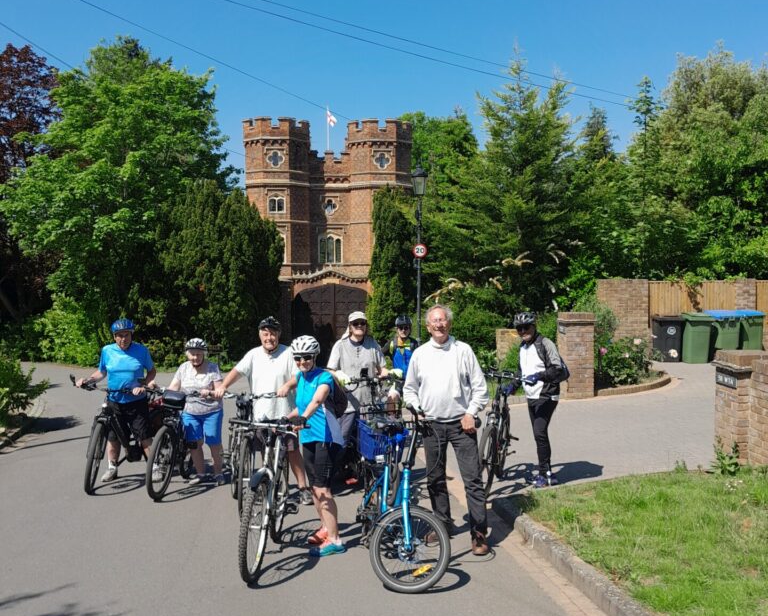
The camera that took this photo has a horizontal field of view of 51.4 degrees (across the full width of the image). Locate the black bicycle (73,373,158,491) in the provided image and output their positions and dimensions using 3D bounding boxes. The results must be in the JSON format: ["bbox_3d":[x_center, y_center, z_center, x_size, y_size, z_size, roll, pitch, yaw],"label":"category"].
[{"bbox_3d":[-2.600,1.220,8.030,0.680,1.100,1.800,0,1,19],"label":"black bicycle"}]

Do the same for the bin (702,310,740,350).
[{"bbox_3d":[7.660,0.600,18.150,0.580,1.080,0.740,0,1,0],"label":"bin"}]

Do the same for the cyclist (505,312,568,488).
[{"bbox_3d":[1.530,0.900,7.920,0.560,1.740,0.540,-1,2,-44],"label":"cyclist"}]

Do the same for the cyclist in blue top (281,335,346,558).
[{"bbox_3d":[-0.520,1.000,5.930,0.480,1.600,0.480,-1,2,-44],"label":"cyclist in blue top"}]

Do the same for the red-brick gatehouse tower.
[{"bbox_3d":[-3.650,-4.450,52.000,10.400,14.600,7.500,0,1,-5],"label":"red-brick gatehouse tower"}]

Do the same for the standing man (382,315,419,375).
[{"bbox_3d":[0.260,0.950,11.100,0.580,1.720,0.480,0,1,2],"label":"standing man"}]

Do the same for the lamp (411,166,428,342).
[{"bbox_3d":[1.020,-1.060,23.000,0.460,6.000,0.460,0,1,0],"label":"lamp"}]

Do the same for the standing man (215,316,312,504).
[{"bbox_3d":[-1.120,0.930,7.330,0.860,1.700,0.580,0,1,7],"label":"standing man"}]

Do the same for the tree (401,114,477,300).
[{"bbox_3d":[3.000,-4.000,44.000,5.500,13.500,5.500,0,1,0],"label":"tree"}]

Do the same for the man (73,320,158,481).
[{"bbox_3d":[-2.800,0.940,8.350,0.800,1.710,0.550,0,1,6],"label":"man"}]

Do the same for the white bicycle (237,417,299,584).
[{"bbox_3d":[-0.770,1.210,5.450,0.600,1.030,1.740,0,1,3],"label":"white bicycle"}]

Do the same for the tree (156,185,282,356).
[{"bbox_3d":[-5.600,-1.050,27.500,4.500,6.600,4.400,0,1,0],"label":"tree"}]

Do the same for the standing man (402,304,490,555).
[{"bbox_3d":[0.450,0.850,5.730,0.620,1.760,0.400,0,1,6],"label":"standing man"}]

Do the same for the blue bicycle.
[{"bbox_3d":[0.030,1.170,5.360,0.580,1.120,1.580,0,1,-13],"label":"blue bicycle"}]

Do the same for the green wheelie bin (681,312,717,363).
[{"bbox_3d":[6.790,0.650,17.270,0.580,1.080,0.740,0,1,6],"label":"green wheelie bin"}]

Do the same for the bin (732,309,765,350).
[{"bbox_3d":[7.620,0.600,16.700,0.560,1.070,0.700,0,1,0],"label":"bin"}]

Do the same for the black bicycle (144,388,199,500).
[{"bbox_3d":[-2.060,1.280,7.880,0.650,1.040,1.780,0,1,3],"label":"black bicycle"}]

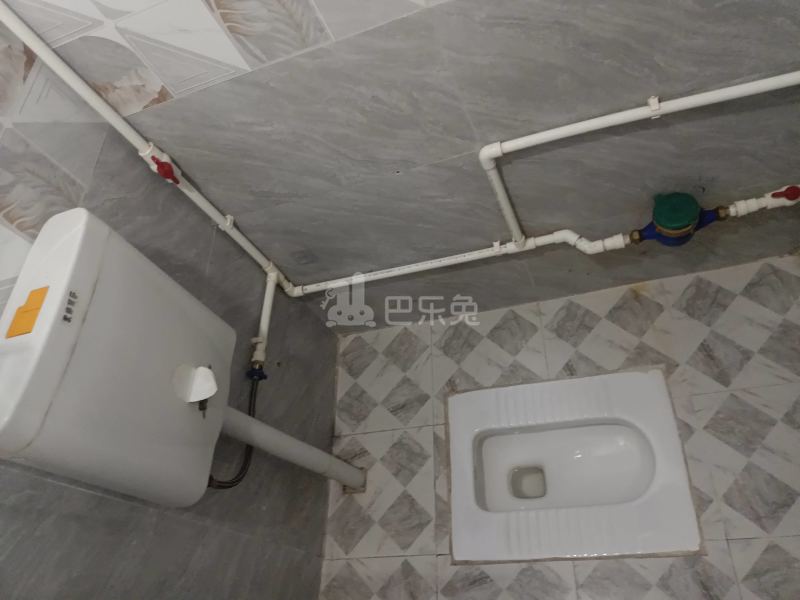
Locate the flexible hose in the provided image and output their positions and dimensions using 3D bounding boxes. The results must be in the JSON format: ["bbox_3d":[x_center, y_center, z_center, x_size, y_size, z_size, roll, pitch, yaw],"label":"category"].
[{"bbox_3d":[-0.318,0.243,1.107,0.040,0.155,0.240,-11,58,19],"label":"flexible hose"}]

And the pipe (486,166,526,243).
[{"bbox_3d":[0.213,-0.185,1.155,0.021,0.240,0.021,-11,58,19],"label":"pipe"}]

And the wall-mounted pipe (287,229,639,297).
[{"bbox_3d":[0.098,-0.074,1.321,0.795,0.038,0.073,-11,58,18],"label":"wall-mounted pipe"}]

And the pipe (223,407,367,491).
[{"bbox_3d":[-0.225,0.323,1.241,0.051,0.590,0.051,-11,58,19],"label":"pipe"}]

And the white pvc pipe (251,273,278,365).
[{"bbox_3d":[-0.304,0.037,1.306,0.026,0.026,0.228,-11,58,19],"label":"white pvc pipe"}]

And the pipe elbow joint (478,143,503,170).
[{"bbox_3d":[0.164,-0.258,1.031,0.040,0.041,0.028,-11,58,19],"label":"pipe elbow joint"}]

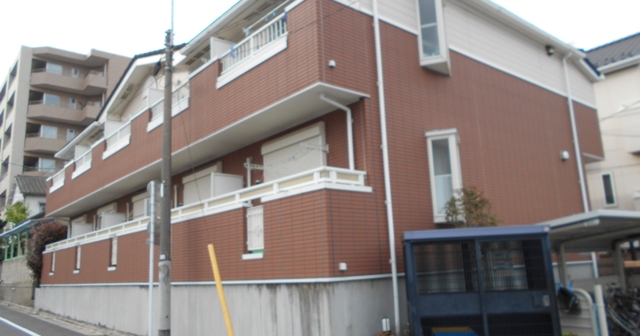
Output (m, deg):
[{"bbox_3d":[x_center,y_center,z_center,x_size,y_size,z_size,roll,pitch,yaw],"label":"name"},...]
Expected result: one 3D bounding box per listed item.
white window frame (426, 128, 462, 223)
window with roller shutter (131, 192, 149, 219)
[{"bbox_3d":[2.168,0.157,8.198,0.520,1.530,0.480,-6,-12,15],"label":"white window frame"},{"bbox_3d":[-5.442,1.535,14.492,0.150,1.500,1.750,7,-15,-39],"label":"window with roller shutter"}]

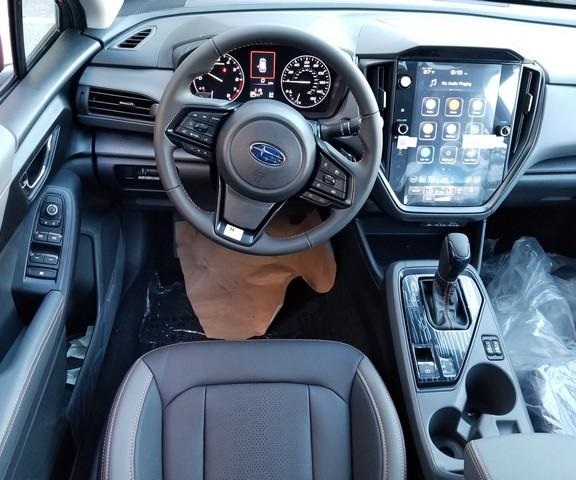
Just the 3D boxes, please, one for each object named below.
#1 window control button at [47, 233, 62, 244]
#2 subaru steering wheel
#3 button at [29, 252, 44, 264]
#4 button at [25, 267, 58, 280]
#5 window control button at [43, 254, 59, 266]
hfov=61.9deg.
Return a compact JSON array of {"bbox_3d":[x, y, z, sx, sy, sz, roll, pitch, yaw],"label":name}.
[{"bbox_3d":[-0.373,-0.003,0.770,0.022,0.009,0.016,5,70,0],"label":"window control button"},{"bbox_3d":[-0.030,-0.155,0.798,0.370,0.370,0.085,15,14,-2],"label":"subaru steering wheel"},{"bbox_3d":[-0.397,0.030,0.760,0.022,0.009,0.016,5,70,0],"label":"button"},{"bbox_3d":[-0.386,0.052,0.753,0.045,0.008,0.016,5,70,0],"label":"button"},{"bbox_3d":[-0.374,0.032,0.760,0.022,0.009,0.016,5,70,0],"label":"window control button"}]

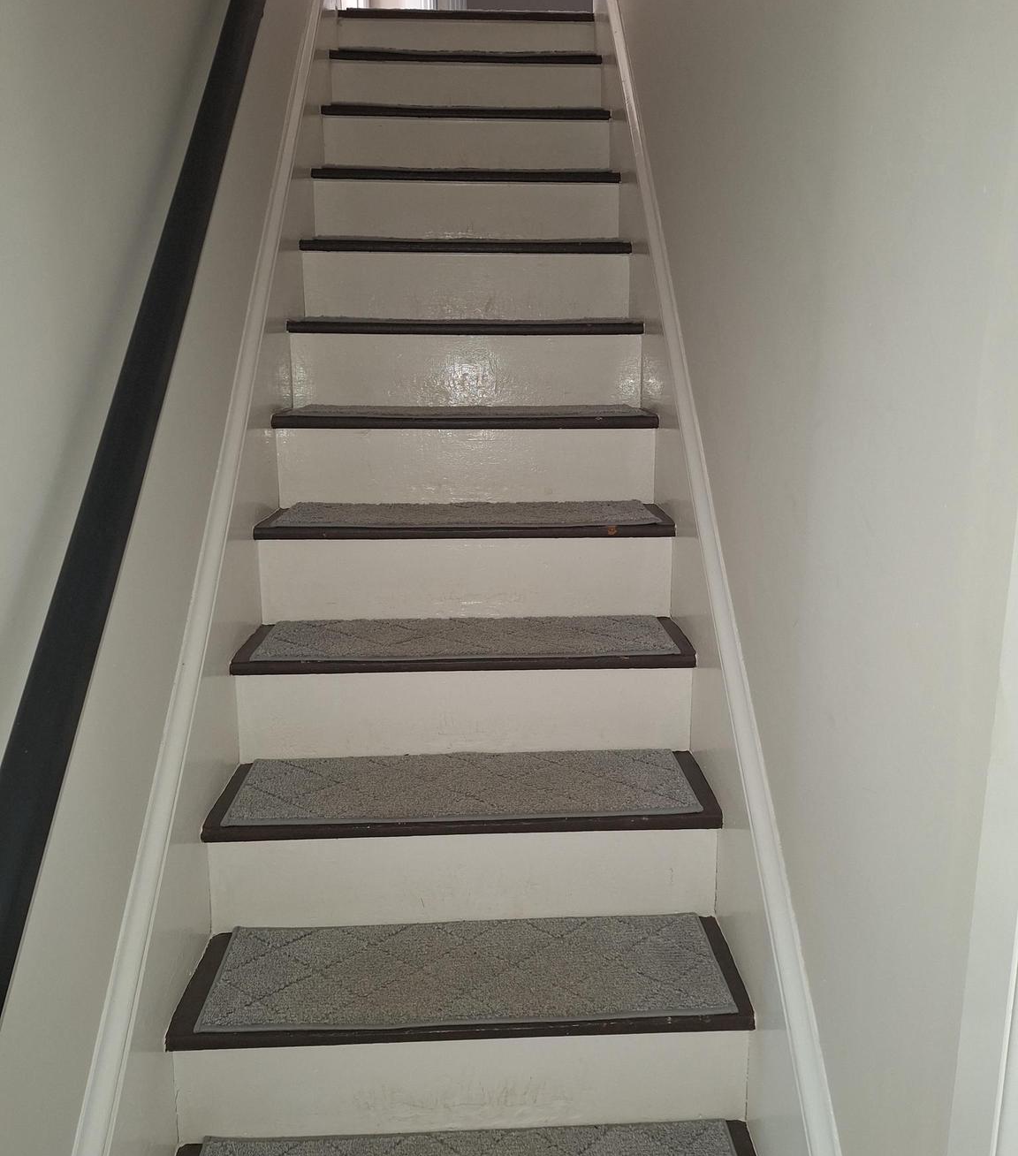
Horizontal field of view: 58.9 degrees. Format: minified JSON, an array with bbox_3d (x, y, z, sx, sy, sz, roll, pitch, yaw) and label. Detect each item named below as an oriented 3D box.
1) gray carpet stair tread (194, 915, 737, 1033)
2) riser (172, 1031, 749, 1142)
[{"bbox_3d":[-0.065,0.583,1.351,0.746,0.011,0.232,-1,13,-3],"label":"gray carpet stair tread"},{"bbox_3d":[-0.064,0.732,1.318,0.825,0.174,0.020,-1,13,-2],"label":"riser"}]

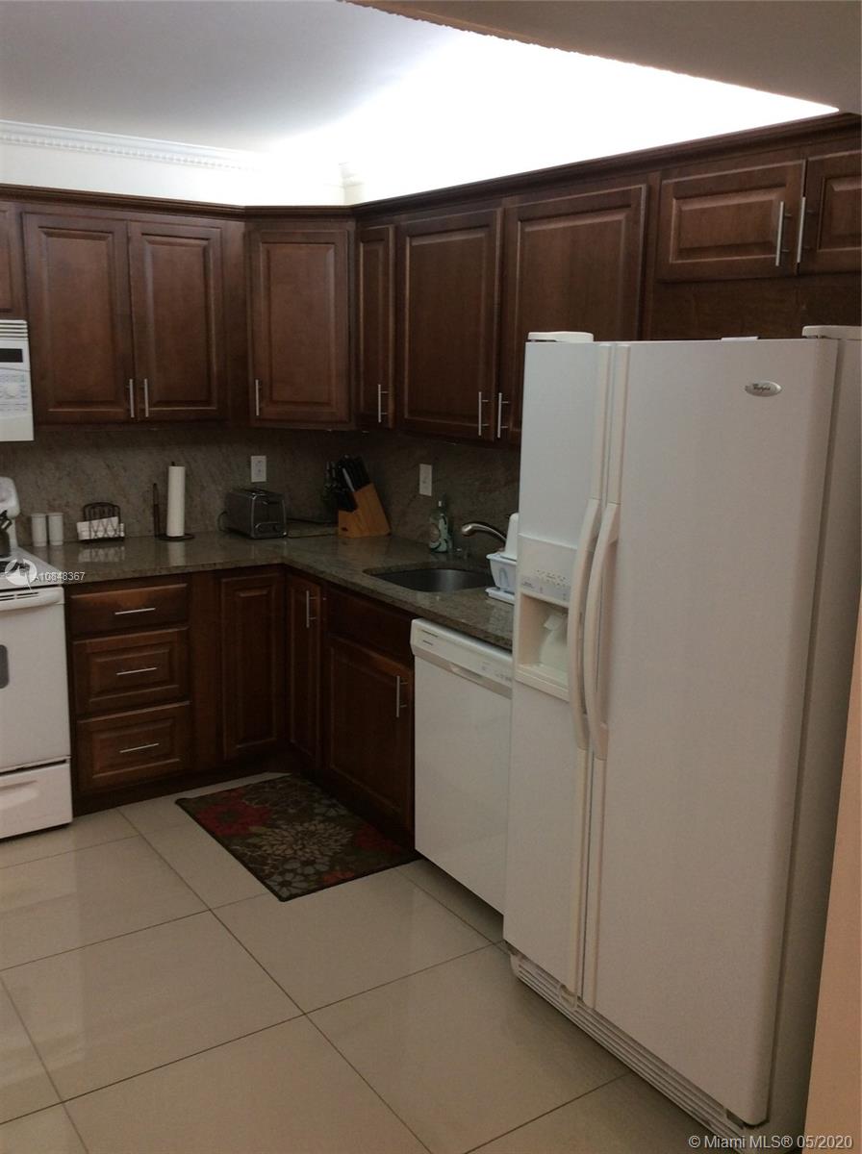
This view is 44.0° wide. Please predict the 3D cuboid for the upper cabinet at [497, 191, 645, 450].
[{"bbox_3d":[0.506,-0.727,3.109,0.316,0.728,0.598,-7,15,-34],"label":"upper cabinet"}]

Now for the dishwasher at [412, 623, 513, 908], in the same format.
[{"bbox_3d":[0.362,0.551,3.299,0.603,0.826,0.606,-7,15,-34],"label":"dishwasher"}]

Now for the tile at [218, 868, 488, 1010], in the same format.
[{"bbox_3d":[-0.245,1.038,3.152,0.611,0.010,0.611,-7,15,-34],"label":"tile"}]

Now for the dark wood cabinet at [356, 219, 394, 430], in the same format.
[{"bbox_3d":[-0.071,-0.915,3.934,0.316,0.728,0.261,-7,15,-34],"label":"dark wood cabinet"}]

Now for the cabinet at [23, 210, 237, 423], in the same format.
[{"bbox_3d":[-1.151,-0.943,3.958,0.763,0.728,0.326,-7,15,-34],"label":"cabinet"}]

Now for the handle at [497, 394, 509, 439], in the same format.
[{"bbox_3d":[0.222,-0.493,3.256,0.038,0.136,0.012,-7,15,-34],"label":"handle"}]

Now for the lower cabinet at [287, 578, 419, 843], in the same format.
[{"bbox_3d":[-0.053,0.404,3.908,0.582,0.822,0.884,-7,15,-34],"label":"lower cabinet"}]

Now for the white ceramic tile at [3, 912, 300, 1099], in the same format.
[{"bbox_3d":[-0.750,1.099,2.813,0.611,0.010,0.611,-7,15,-34],"label":"white ceramic tile"}]

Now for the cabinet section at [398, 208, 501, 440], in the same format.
[{"bbox_3d":[0.176,-0.829,3.572,0.325,0.707,0.562,-7,15,-33],"label":"cabinet section"}]

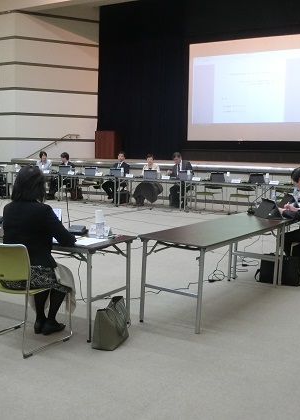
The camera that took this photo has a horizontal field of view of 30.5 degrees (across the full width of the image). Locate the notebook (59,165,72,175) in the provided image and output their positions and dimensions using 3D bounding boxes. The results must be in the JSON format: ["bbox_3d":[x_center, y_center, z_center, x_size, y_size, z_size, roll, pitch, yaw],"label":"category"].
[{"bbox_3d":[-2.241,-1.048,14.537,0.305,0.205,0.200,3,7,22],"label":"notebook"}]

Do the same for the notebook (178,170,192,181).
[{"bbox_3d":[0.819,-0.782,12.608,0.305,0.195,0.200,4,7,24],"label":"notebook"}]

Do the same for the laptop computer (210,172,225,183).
[{"bbox_3d":[1.464,-0.732,11.864,0.290,0.200,0.180,5,8,32],"label":"laptop computer"}]

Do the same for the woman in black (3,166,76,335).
[{"bbox_3d":[-0.793,0.318,4.114,0.510,1.270,0.640,5,7,31],"label":"woman in black"}]

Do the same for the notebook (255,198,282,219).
[{"bbox_3d":[1.250,-0.012,5.817,0.180,0.180,0.305,0,6,-10],"label":"notebook"}]

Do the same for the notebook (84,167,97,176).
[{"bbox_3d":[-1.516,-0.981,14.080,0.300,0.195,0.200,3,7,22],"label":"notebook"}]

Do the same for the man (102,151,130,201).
[{"bbox_3d":[-0.874,-0.847,14.359,0.520,1.335,0.770,6,8,35],"label":"man"}]

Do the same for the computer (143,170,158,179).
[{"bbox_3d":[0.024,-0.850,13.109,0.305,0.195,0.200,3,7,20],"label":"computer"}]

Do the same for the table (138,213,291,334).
[{"bbox_3d":[0.631,0.525,5.115,0.600,0.700,1.800,5,7,32],"label":"table"}]

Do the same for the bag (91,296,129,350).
[{"bbox_3d":[-0.278,0.804,3.950,0.155,0.300,0.325,3,7,16],"label":"bag"}]

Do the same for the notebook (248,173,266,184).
[{"bbox_3d":[2.225,-0.659,11.384,0.290,0.200,0.180,5,8,32],"label":"notebook"}]

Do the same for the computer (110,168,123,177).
[{"bbox_3d":[-0.815,-0.950,13.303,0.280,0.200,0.180,5,8,32],"label":"computer"}]

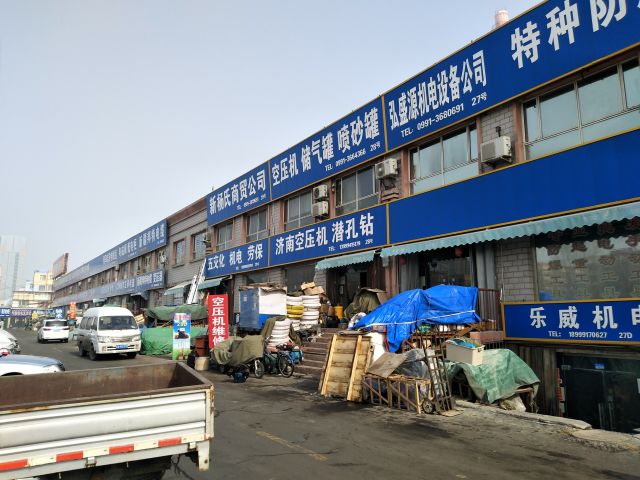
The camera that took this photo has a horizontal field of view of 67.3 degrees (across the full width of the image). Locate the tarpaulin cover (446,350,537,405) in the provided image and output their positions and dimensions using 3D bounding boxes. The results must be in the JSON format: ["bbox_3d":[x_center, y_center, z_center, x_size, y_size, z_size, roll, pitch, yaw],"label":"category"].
[{"bbox_3d":[3.088,2.399,8.563,0.850,0.800,1.300,4,-10,-33],"label":"tarpaulin cover"}]

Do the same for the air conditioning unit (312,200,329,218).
[{"bbox_3d":[-0.007,-1.309,20.290,0.320,0.550,0.780,5,-10,-33],"label":"air conditioning unit"}]

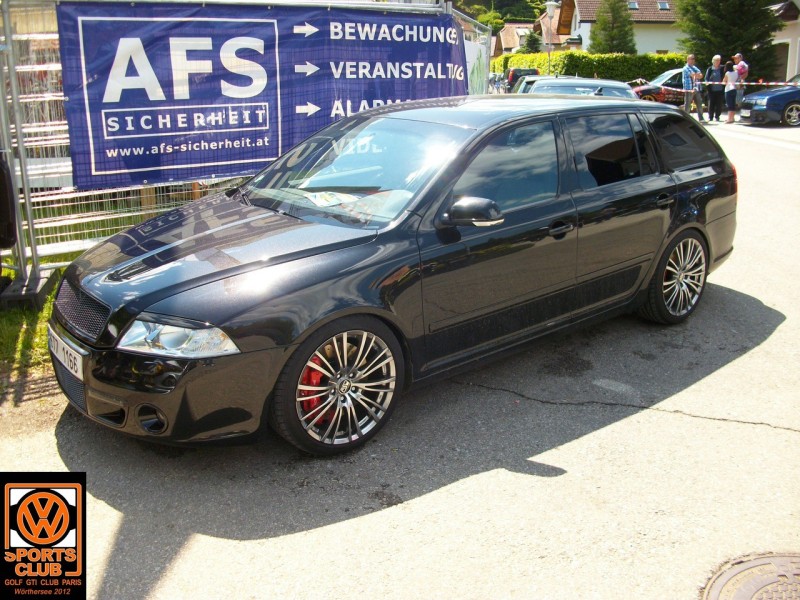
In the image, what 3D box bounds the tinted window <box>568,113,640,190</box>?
[{"bbox_3d":[1.134,-0.827,4.337,0.585,0.390,0.040,-14,-3,-37],"label":"tinted window"}]

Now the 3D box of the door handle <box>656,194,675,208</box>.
[{"bbox_3d":[1.550,-0.569,4.585,0.200,0.060,0.050,-14,19,-38],"label":"door handle"}]

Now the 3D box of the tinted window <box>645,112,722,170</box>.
[{"bbox_3d":[1.765,-1.004,4.862,0.710,0.360,0.050,-14,-3,-41],"label":"tinted window"}]

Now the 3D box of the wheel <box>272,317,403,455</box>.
[{"bbox_3d":[-0.278,0.346,3.336,0.630,0.630,0.225,-14,19,-38],"label":"wheel"}]

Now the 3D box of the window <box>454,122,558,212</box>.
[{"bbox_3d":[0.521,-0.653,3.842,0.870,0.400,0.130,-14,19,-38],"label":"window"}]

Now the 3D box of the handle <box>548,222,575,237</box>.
[{"bbox_3d":[0.818,-0.358,3.986,0.200,0.045,0.050,-14,21,-37],"label":"handle"}]

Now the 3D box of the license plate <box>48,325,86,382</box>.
[{"bbox_3d":[-1.450,0.225,3.402,0.025,0.115,0.520,-9,18,-39],"label":"license plate"}]

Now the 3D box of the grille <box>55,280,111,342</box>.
[{"bbox_3d":[-1.396,0.021,3.390,0.090,0.160,0.630,3,10,-41],"label":"grille"}]

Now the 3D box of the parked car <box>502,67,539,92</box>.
[{"bbox_3d":[5.910,-10.513,38.331,1.770,1.620,4.400,0,17,5],"label":"parked car"}]

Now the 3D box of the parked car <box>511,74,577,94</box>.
[{"bbox_3d":[3.301,-4.340,17.750,1.740,1.480,4.300,1,17,8],"label":"parked car"}]

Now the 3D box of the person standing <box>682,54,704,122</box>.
[{"bbox_3d":[7.905,-5.706,21.200,0.420,1.740,0.530,12,20,42],"label":"person standing"}]

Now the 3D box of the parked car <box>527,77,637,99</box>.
[{"bbox_3d":[2.665,-2.617,11.828,1.740,1.450,4.300,2,17,11],"label":"parked car"}]

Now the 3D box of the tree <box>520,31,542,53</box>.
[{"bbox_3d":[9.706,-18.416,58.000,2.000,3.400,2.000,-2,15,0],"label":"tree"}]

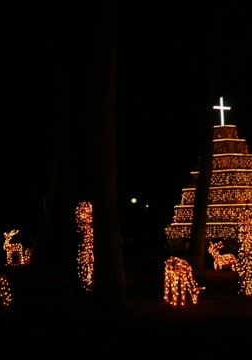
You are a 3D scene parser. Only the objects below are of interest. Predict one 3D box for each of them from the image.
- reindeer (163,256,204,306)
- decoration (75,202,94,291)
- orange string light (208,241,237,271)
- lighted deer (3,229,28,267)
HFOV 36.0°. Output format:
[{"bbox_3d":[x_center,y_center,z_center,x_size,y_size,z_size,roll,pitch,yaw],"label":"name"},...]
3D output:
[{"bbox_3d":[1.066,1.876,7.188,0.900,0.907,0.360,-6,-8,41],"label":"reindeer"},{"bbox_3d":[-0.961,1.540,8.995,0.410,2.037,0.410,-1,-6,0],"label":"decoration"},{"bbox_3d":[2.946,2.300,11.761,0.880,0.925,0.360,1,-6,-17],"label":"orange string light"},{"bbox_3d":[-4.039,2.436,14.084,0.920,1.343,0.360,-1,-6,0],"label":"lighted deer"}]

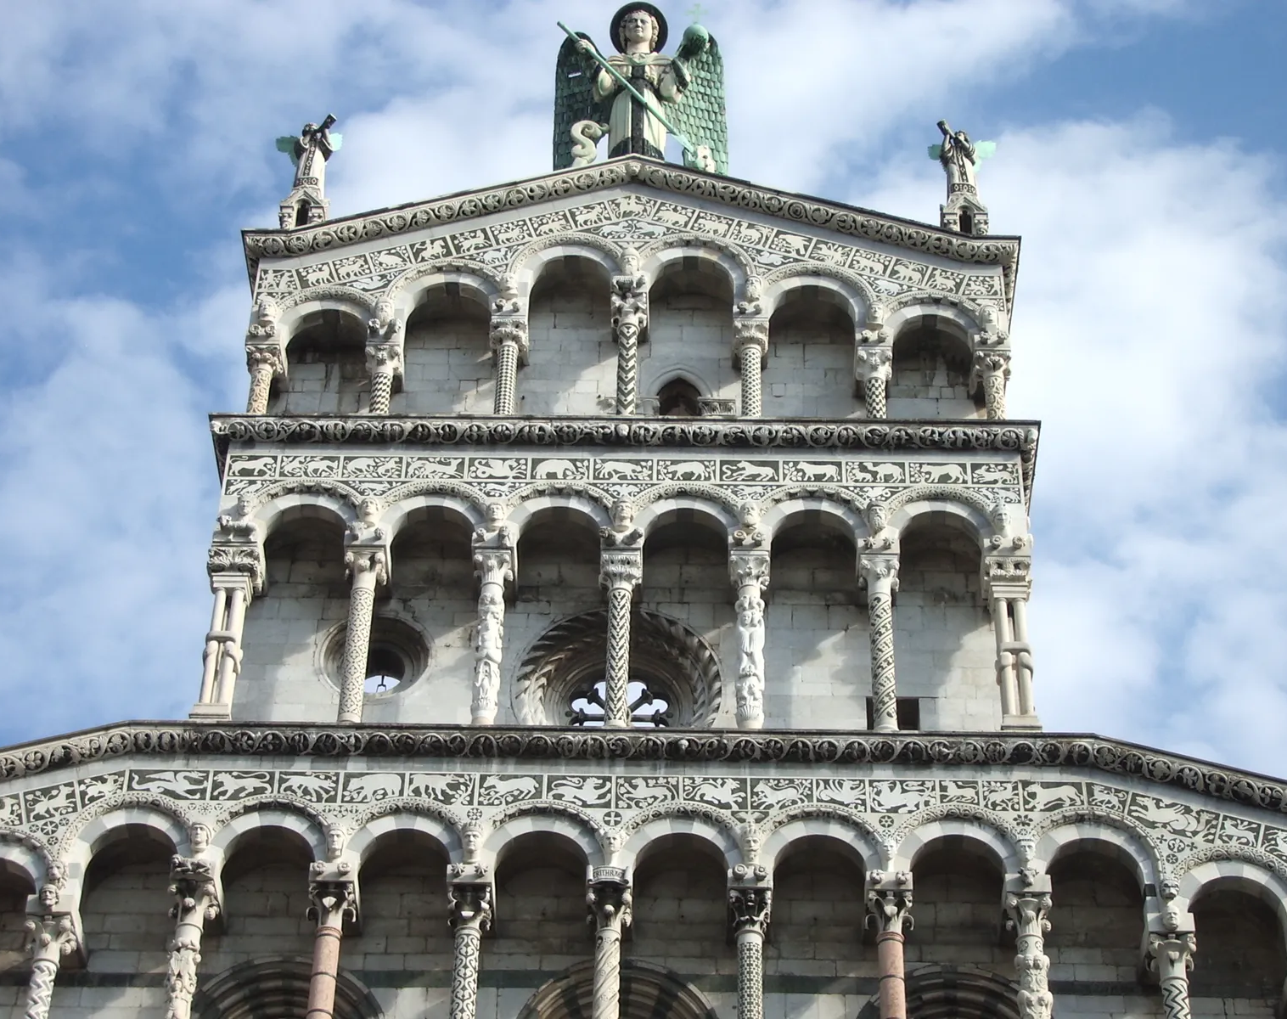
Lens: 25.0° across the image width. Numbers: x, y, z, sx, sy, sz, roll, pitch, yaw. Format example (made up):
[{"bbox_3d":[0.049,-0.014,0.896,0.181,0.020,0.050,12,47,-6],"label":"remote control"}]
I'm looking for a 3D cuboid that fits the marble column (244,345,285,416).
[{"bbox_3d":[-5.406,-1.651,41.019,0.510,1.289,0.500,1,-36,1],"label":"marble column"}]

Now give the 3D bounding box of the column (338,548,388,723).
[{"bbox_3d":[-3.433,1.652,34.890,0.500,2.619,0.500,1,-39,1],"label":"column"}]

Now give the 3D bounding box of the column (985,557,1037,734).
[{"bbox_3d":[4.882,1.913,38.230,0.610,2.728,0.620,1,-36,1],"label":"column"}]

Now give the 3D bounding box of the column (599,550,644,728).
[{"bbox_3d":[-0.293,1.684,34.823,0.530,2.613,0.530,1,-39,1],"label":"column"}]

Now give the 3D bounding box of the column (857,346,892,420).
[{"bbox_3d":[3.270,-1.611,40.847,0.490,1.356,0.490,1,-36,1],"label":"column"}]

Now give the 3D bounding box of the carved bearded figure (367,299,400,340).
[{"bbox_3d":[-3.626,-2.655,40.571,0.430,0.700,0.330,0,-41,1],"label":"carved bearded figure"}]

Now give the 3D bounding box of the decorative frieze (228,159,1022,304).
[{"bbox_3d":[-0.155,-3.668,38.829,10.327,2.391,0.500,1,-39,1],"label":"decorative frieze"}]

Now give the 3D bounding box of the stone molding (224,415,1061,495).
[{"bbox_3d":[-0.248,-0.604,36.374,10.415,1.025,0.500,1,-39,1],"label":"stone molding"}]

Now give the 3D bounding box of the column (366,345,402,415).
[{"bbox_3d":[-3.706,-1.662,40.998,0.500,1.299,0.500,1,-36,1],"label":"column"}]

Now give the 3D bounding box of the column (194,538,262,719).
[{"bbox_3d":[-5.053,1.617,34.939,0.620,2.666,0.620,1,-39,1],"label":"column"}]

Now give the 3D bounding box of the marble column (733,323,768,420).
[{"bbox_3d":[1.398,-1.632,37.459,0.480,1.757,0.480,1,-39,1],"label":"marble column"}]

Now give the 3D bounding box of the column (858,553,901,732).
[{"bbox_3d":[2.865,1.713,34.757,0.500,2.615,0.500,1,-39,1],"label":"column"}]

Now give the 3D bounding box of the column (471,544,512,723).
[{"bbox_3d":[-1.856,1.659,34.863,0.500,2.638,0.500,1,-39,1],"label":"column"}]

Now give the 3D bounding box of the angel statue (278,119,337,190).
[{"bbox_3d":[-4.611,-4.904,40.120,0.900,1.498,0.650,4,-41,-3],"label":"angel statue"}]

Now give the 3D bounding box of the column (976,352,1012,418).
[{"bbox_3d":[4.933,-1.583,40.798,0.490,1.307,0.490,1,-36,1],"label":"column"}]

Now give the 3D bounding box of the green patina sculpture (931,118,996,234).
[{"bbox_3d":[4.760,-4.711,43.101,0.990,2.484,0.750,1,-36,1],"label":"green patina sculpture"}]

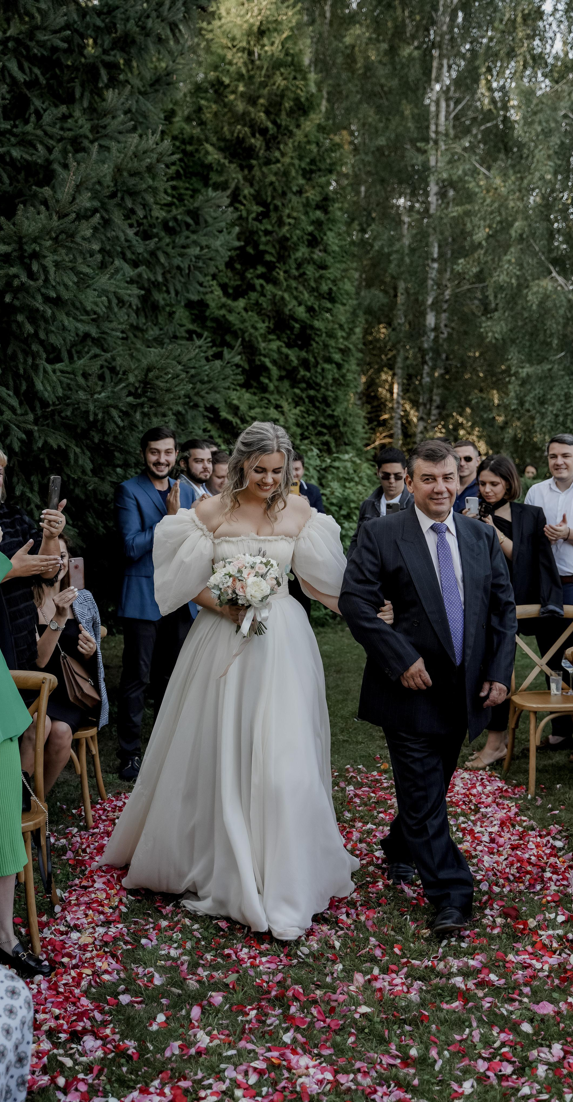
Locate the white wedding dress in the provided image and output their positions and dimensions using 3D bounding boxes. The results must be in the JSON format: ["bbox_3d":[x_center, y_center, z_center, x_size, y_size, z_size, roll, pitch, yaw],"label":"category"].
[{"bbox_3d":[-0.228,0.567,4.251,1.015,1.468,0.916,-1,4,-6],"label":"white wedding dress"}]

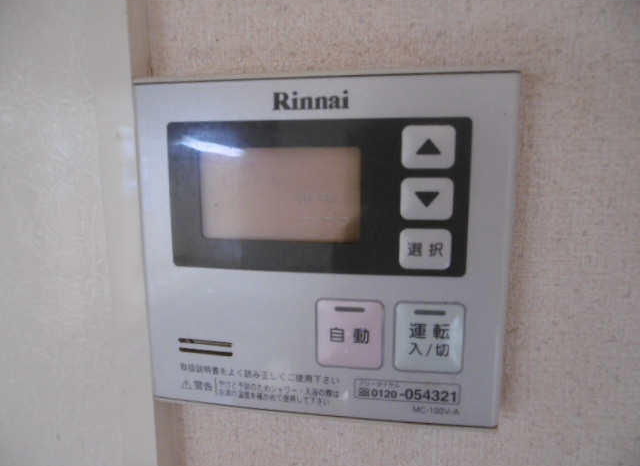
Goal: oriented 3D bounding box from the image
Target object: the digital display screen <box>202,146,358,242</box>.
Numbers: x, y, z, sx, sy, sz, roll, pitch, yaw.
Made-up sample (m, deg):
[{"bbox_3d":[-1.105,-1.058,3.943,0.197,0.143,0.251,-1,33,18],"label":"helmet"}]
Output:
[{"bbox_3d":[-0.014,-0.014,0.157,0.058,0.033,0.003,1,9,9],"label":"digital display screen"}]

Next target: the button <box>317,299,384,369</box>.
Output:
[{"bbox_3d":[0.011,0.037,0.160,0.025,0.026,0.004,1,9,9],"label":"button"}]

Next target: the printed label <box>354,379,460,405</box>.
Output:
[{"bbox_3d":[0.032,0.058,0.161,0.038,0.008,0.001,1,9,9],"label":"printed label"}]

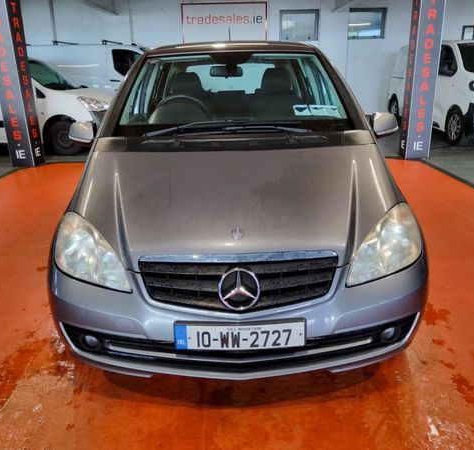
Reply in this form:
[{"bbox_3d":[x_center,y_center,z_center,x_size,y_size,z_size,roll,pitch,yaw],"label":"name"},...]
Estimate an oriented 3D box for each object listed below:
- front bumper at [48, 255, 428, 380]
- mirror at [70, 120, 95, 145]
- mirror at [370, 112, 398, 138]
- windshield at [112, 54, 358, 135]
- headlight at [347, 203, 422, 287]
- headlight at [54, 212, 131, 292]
[{"bbox_3d":[0.010,0.358,2.016,1.740,0.410,0.480,-2,19,0],"label":"front bumper"},{"bbox_3d":[-0.944,-0.570,2.797,0.190,0.160,0.130,-2,19,0],"label":"mirror"},{"bbox_3d":[0.900,-0.626,2.798,0.190,0.160,0.130,-2,19,0],"label":"mirror"},{"bbox_3d":[-0.026,-0.824,2.794,1.400,0.140,0.860,-2,52,0],"label":"windshield"},{"bbox_3d":[0.647,0.078,2.022,0.390,0.265,0.390,-2,19,0],"label":"headlight"},{"bbox_3d":[-0.643,0.117,2.021,0.390,0.265,0.390,-2,19,0],"label":"headlight"}]

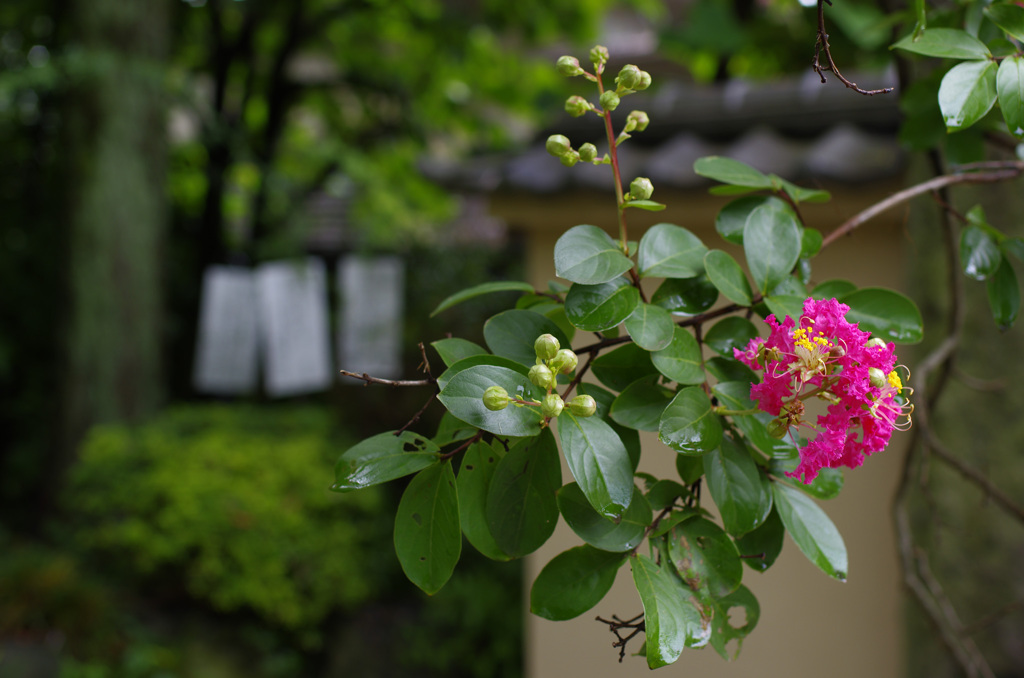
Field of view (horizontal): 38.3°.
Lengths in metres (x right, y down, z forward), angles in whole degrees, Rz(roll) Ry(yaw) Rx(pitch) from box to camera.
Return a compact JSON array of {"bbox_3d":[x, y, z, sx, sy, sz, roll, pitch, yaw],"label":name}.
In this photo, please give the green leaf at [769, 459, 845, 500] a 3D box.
[{"bbox_3d":[0.120,0.057,0.600,0.030,0.006,0.019,10,47,24],"label":"green leaf"}]

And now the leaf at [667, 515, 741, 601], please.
[{"bbox_3d":[0.085,0.096,0.647,0.031,0.039,0.008,-28,-11,-23],"label":"leaf"}]

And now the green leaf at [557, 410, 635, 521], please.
[{"bbox_3d":[0.035,0.052,0.615,0.025,0.051,0.010,-20,-25,-20],"label":"green leaf"}]

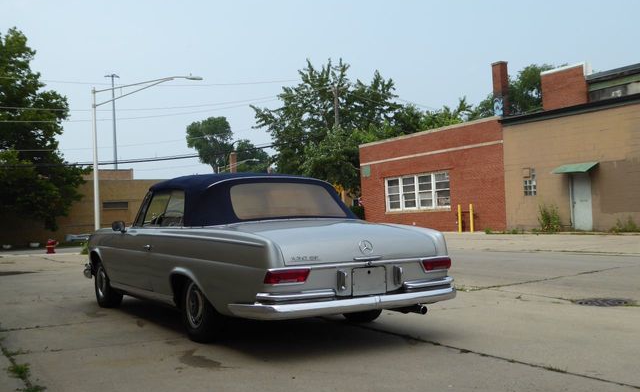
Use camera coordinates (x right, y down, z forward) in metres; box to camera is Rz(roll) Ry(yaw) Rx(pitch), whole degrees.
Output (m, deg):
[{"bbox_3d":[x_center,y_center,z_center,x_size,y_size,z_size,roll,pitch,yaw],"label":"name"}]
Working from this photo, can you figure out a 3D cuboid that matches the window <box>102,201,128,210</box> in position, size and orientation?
[{"bbox_3d":[-11.982,0.557,39.000,1.500,0.520,0.150,0,-2,-33],"label":"window"}]

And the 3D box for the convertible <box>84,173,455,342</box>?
[{"bbox_3d":[-0.885,0.483,6.590,1.830,1.430,4.860,0,-2,-33],"label":"convertible"}]

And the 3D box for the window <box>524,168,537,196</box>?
[{"bbox_3d":[8.824,-0.566,27.900,0.150,1.160,0.600,0,-2,-33],"label":"window"}]

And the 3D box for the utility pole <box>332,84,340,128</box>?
[{"bbox_3d":[1.236,-2.597,47.000,1.200,10.411,0.300,0,-2,-33],"label":"utility pole"}]

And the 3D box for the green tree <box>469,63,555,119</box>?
[{"bbox_3d":[13.593,-3.660,47.000,6.600,11.393,6.600,-2,-2,0],"label":"green tree"}]

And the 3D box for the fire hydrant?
[{"bbox_3d":[-11.497,2.175,28.500,0.380,0.640,0.420,0,-2,-33],"label":"fire hydrant"}]

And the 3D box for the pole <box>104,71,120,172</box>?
[{"bbox_3d":[-20.020,-3.794,65.000,1.500,16.338,0.500,-2,-2,0],"label":"pole"}]

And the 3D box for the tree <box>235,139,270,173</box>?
[{"bbox_3d":[-8.439,-1.230,82.000,5.600,11.707,5.600,-2,-2,0],"label":"tree"}]

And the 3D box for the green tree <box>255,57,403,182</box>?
[{"bbox_3d":[0.518,-3.454,46.000,10.200,12.097,9.500,-2,-2,0],"label":"green tree"}]

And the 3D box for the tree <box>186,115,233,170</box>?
[{"bbox_3d":[-13.161,-2.430,80.000,5.800,14.250,5.800,-2,-2,0],"label":"tree"}]

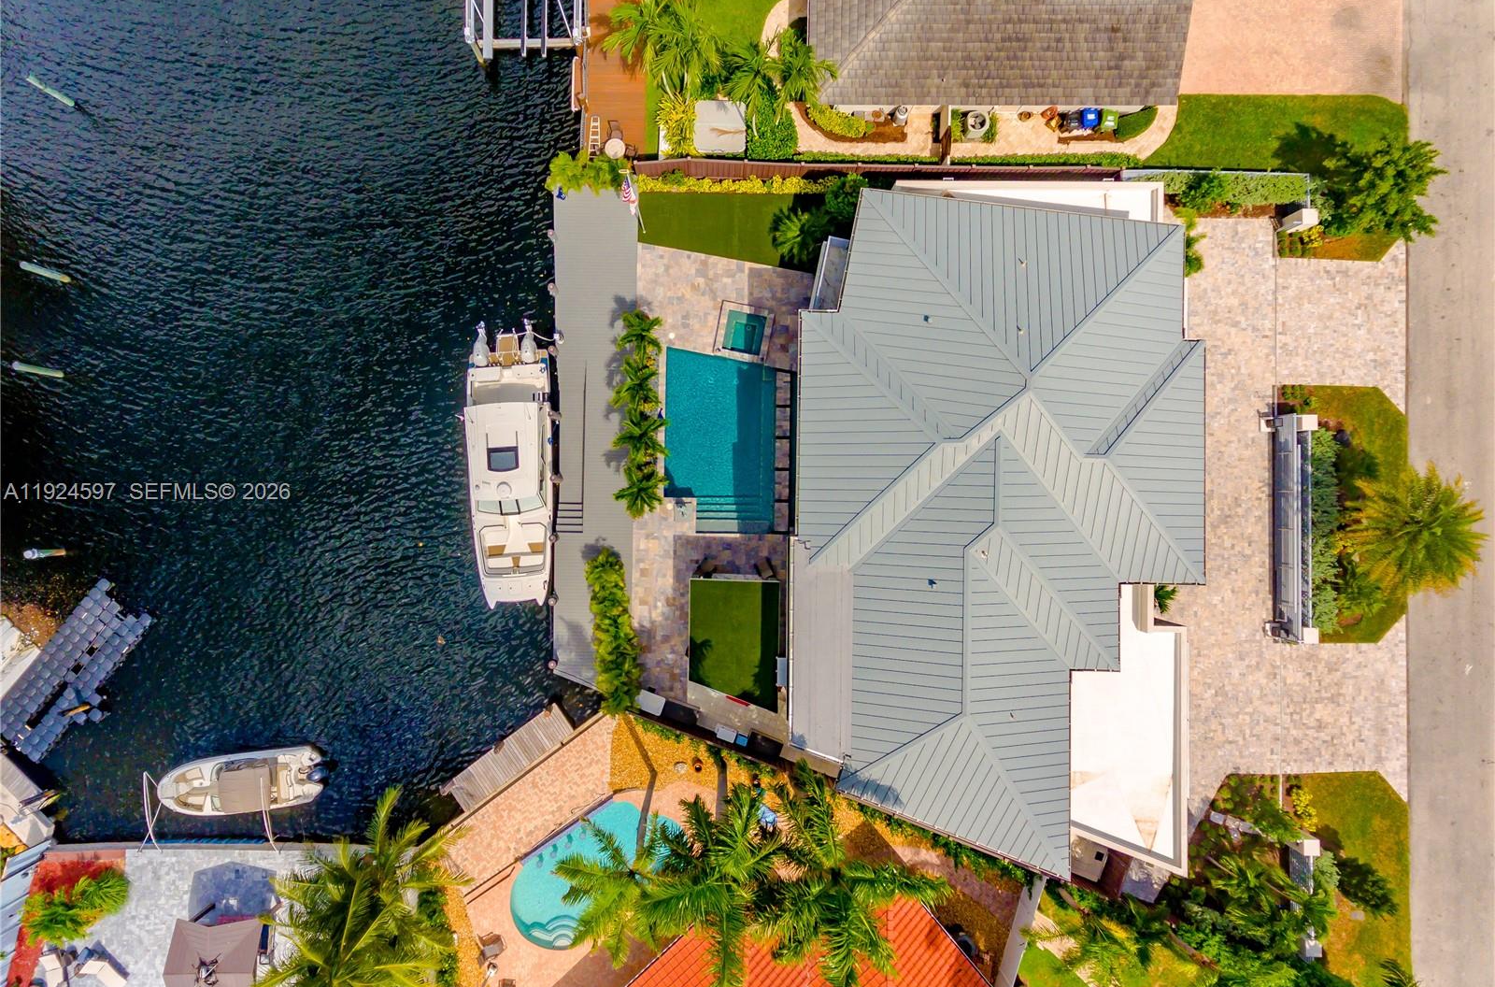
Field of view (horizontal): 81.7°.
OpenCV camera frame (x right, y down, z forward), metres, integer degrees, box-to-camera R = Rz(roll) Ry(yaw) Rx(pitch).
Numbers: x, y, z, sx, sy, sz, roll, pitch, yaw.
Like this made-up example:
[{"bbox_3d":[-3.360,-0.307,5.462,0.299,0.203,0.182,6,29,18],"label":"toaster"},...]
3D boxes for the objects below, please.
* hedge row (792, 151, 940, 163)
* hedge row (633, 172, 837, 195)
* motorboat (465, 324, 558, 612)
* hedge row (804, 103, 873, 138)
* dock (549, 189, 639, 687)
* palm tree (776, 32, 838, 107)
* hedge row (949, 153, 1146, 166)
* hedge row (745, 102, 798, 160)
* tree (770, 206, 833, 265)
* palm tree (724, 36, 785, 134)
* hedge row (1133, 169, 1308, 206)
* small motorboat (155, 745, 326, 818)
[{"bbox_3d":[5.293,-14.863,38.540,6.350,0.550,0.420,1,89,-2],"label":"hedge row"},{"bbox_3d":[-0.439,-13.692,38.254,8.900,0.750,0.700,0,89,-1],"label":"hedge row"},{"bbox_3d":[-10.245,-1.271,37.739,3.600,3.400,12.600,-2,89,-2],"label":"motorboat"},{"bbox_3d":[3.976,-16.490,38.456,2.650,0.750,0.850,18,89,-2],"label":"hedge row"},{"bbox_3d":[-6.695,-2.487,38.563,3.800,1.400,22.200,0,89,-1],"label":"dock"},{"bbox_3d":[2.261,-16.391,35.608,2.450,6.200,2.600,0,89,-1],"label":"palm tree"},{"bbox_3d":[13.319,-14.819,38.584,8.200,0.600,0.520,1,89,-2],"label":"hedge row"},{"bbox_3d":[1.079,-15.951,38.234,2.150,0.950,2.400,0,89,-2],"label":"hedge row"},{"bbox_3d":[2.330,-10.945,37.169,2.500,2.900,2.500,0,89,-1],"label":"tree"},{"bbox_3d":[0.213,-15.942,35.274,2.500,6.800,2.800,0,89,-1],"label":"palm tree"},{"bbox_3d":[20.679,-13.456,38.362,7.500,1.300,0.950,1,89,-2],"label":"hedge row"},{"bbox_3d":[-22.376,12.806,38.356,7.500,2.300,2.600,-6,89,-1],"label":"small motorboat"}]

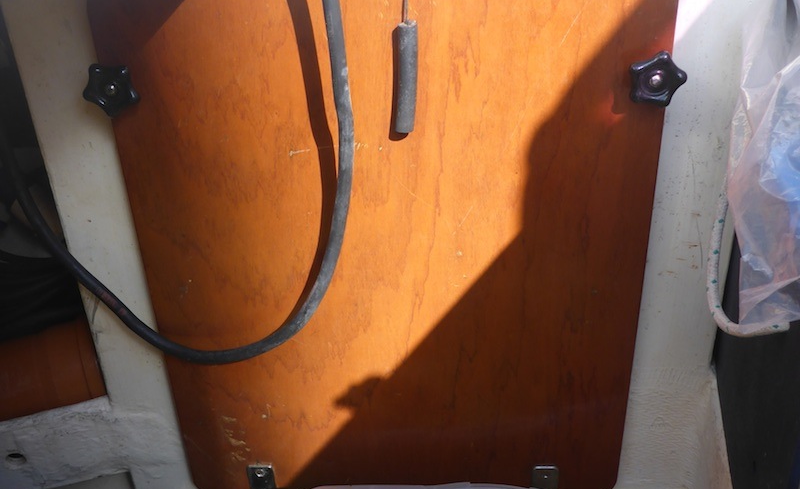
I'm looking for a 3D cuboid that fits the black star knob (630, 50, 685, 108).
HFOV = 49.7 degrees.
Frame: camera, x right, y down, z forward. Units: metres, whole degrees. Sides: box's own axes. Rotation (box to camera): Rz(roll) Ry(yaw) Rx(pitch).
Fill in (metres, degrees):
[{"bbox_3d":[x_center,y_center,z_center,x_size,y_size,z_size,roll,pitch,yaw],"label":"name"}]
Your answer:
[{"bbox_3d":[0.205,-0.133,0.694,0.049,0.049,0.030,-1,30,1],"label":"black star knob"}]

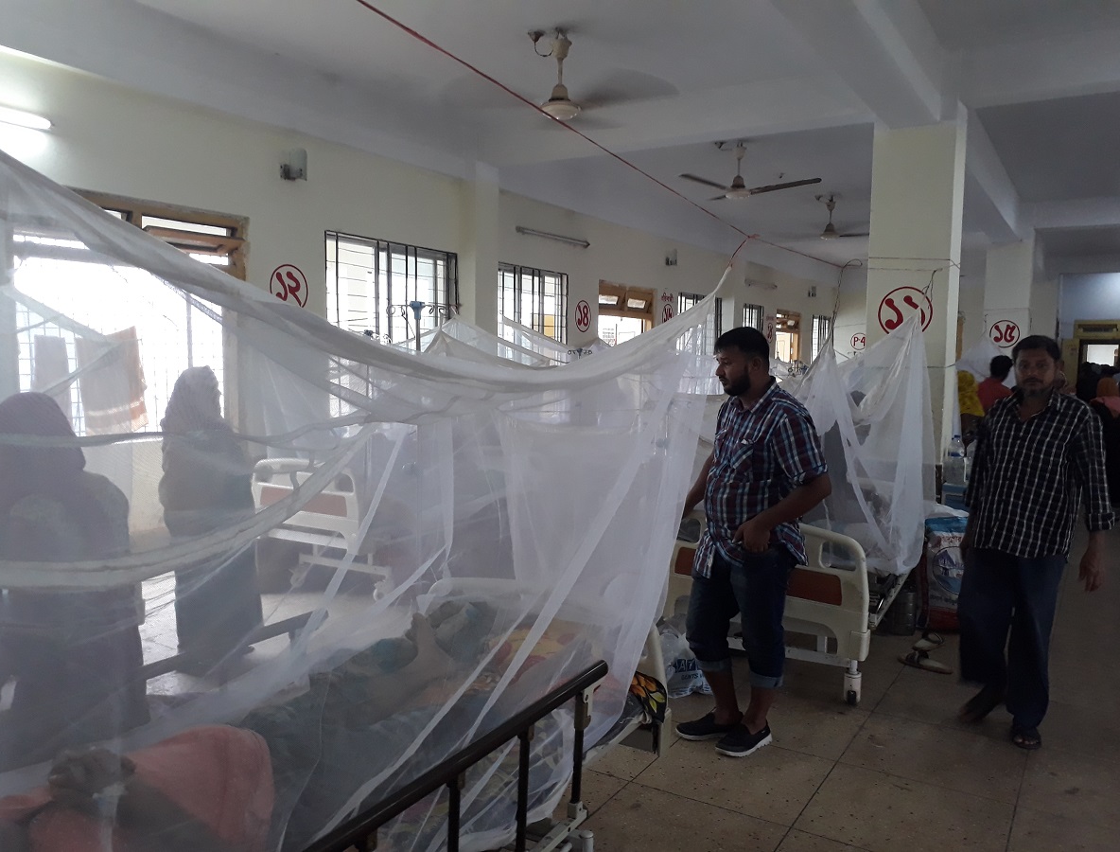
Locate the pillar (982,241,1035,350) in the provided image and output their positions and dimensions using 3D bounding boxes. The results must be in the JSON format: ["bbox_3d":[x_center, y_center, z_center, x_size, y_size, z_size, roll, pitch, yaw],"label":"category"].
[{"bbox_3d":[5.526,-0.717,10.990,0.470,3.040,0.450,3,5,32],"label":"pillar"}]

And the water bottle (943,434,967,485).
[{"bbox_3d":[2.539,0.219,5.700,0.140,0.320,0.140,3,5,32],"label":"water bottle"}]

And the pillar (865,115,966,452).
[{"bbox_3d":[2.365,-0.412,5.947,0.490,3.060,0.430,3,5,32],"label":"pillar"}]

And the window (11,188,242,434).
[{"bbox_3d":[-2.488,-0.627,5.242,0.130,1.400,1.460,3,5,32],"label":"window"}]

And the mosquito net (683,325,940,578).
[{"bbox_3d":[1.538,0.053,5.063,1.000,1.300,2.000,3,5,32],"label":"mosquito net"}]

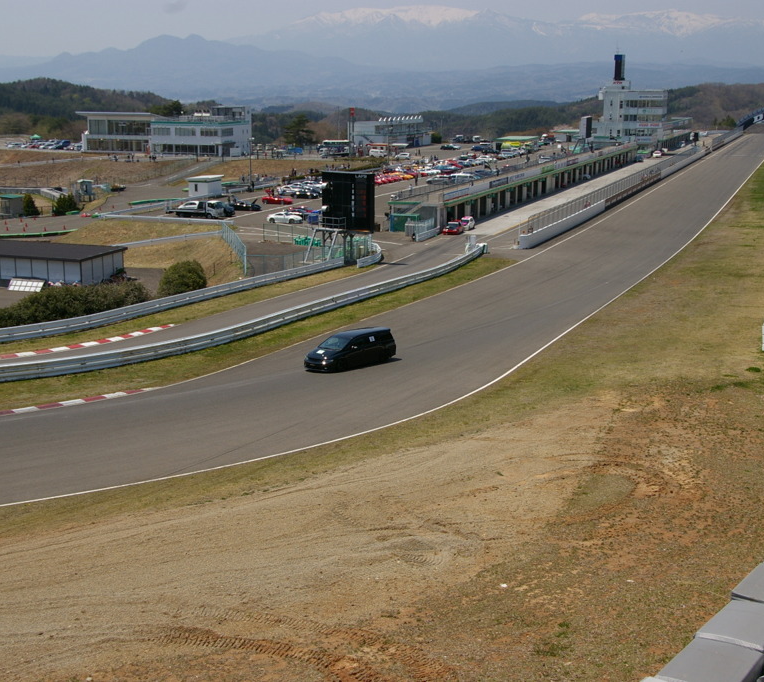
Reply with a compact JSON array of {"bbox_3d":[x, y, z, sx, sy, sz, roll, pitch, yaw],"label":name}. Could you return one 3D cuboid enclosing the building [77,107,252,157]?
[{"bbox_3d":[-56.034,-54.259,291.893,42.500,12.000,16.000,6,14,22],"label":"building"}]

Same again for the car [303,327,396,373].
[{"bbox_3d":[-1.536,0.420,55.363,4.770,1.550,1.800,-12,15,-43],"label":"car"}]

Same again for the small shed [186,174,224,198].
[{"bbox_3d":[-29.005,-25.226,186.625,4.200,3.350,5.000,5,14,20],"label":"small shed"}]

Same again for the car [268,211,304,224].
[{"bbox_3d":[-12.029,-15.369,141.180,4.310,1.310,1.800,4,14,16],"label":"car"}]

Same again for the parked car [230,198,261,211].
[{"bbox_3d":[-18.576,-18.621,154.844,4.300,1.380,1.780,4,14,18],"label":"parked car"}]

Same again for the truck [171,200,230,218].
[{"bbox_3d":[-23.840,-17.104,146.799,6.500,2.150,2.000,5,14,20],"label":"truck"}]

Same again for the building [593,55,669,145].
[{"bbox_3d":[61.980,-59.180,282.130,17.200,22.800,10.500,5,14,20],"label":"building"}]

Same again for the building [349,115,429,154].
[{"bbox_3d":[2.081,-52.998,289.901,10.500,7.600,31.000,5,14,20],"label":"building"}]

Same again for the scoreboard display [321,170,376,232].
[{"bbox_3d":[-2.654,-10.938,89.458,4.350,4.550,0.600,6,15,25],"label":"scoreboard display"}]

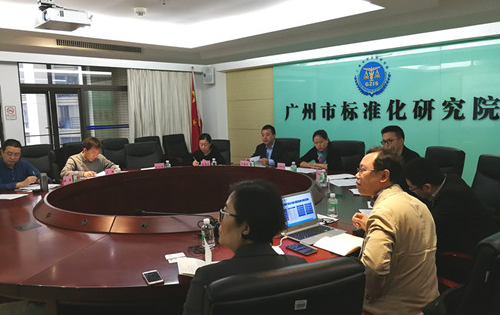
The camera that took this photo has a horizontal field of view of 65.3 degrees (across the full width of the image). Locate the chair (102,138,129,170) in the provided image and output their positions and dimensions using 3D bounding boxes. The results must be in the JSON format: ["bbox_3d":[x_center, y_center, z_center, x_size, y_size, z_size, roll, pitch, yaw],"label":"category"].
[{"bbox_3d":[-2.306,0.208,6.941,0.610,1.040,0.640,-5,8,-26],"label":"chair"}]

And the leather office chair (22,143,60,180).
[{"bbox_3d":[-2.994,0.366,5.748,0.620,1.080,0.660,-9,10,-44],"label":"leather office chair"}]

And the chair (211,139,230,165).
[{"bbox_3d":[-0.536,0.282,5.950,0.610,1.040,0.640,-1,7,3],"label":"chair"}]

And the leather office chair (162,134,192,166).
[{"bbox_3d":[-1.163,0.152,6.963,0.660,1.080,0.620,6,10,44],"label":"leather office chair"}]

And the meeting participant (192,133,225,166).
[{"bbox_3d":[-0.542,0.285,5.249,0.500,1.220,0.720,-1,7,8],"label":"meeting participant"}]

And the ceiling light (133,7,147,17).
[{"bbox_3d":[-1.121,-1.490,3.980,0.120,0.060,0.120,6,10,44],"label":"ceiling light"}]

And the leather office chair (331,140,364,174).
[{"bbox_3d":[1.065,0.373,4.729,0.620,1.080,0.660,3,9,33],"label":"leather office chair"}]

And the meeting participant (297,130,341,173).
[{"bbox_3d":[0.961,0.244,5.115,0.560,1.240,0.740,5,9,41],"label":"meeting participant"}]

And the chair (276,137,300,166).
[{"bbox_3d":[0.478,0.258,5.944,0.610,1.040,0.640,1,7,22],"label":"chair"}]

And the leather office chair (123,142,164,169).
[{"bbox_3d":[-1.382,0.346,5.521,0.620,1.080,0.660,-8,10,-40],"label":"leather office chair"}]

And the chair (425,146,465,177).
[{"bbox_3d":[1.881,0.437,4.151,0.640,1.040,0.610,-5,7,-24],"label":"chair"}]

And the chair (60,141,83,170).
[{"bbox_3d":[-2.501,0.319,5.995,0.620,1.080,0.660,-9,10,-44],"label":"chair"}]

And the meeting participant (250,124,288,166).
[{"bbox_3d":[0.253,0.237,5.121,0.550,1.300,0.750,2,8,25],"label":"meeting participant"}]

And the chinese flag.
[{"bbox_3d":[-1.108,-0.872,8.154,0.300,1.700,0.220,-4,7,-20],"label":"chinese flag"}]

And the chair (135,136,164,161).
[{"bbox_3d":[-1.819,0.135,7.453,0.610,1.040,0.640,-6,8,-36],"label":"chair"}]

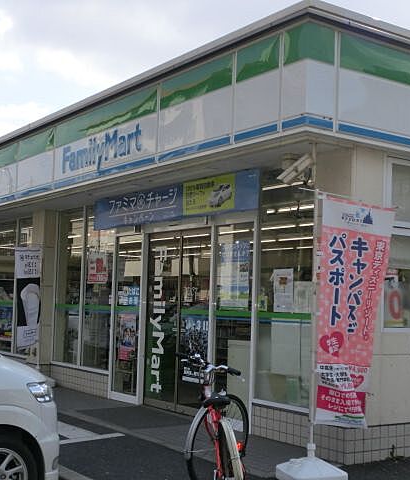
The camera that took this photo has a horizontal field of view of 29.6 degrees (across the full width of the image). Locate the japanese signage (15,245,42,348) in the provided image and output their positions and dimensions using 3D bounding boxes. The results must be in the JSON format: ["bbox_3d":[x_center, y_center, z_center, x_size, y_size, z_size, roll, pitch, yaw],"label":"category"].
[{"bbox_3d":[-2.617,0.860,11.514,0.430,1.520,0.050,4,-5,-27],"label":"japanese signage"}]

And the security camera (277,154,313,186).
[{"bbox_3d":[0.858,-0.678,7.365,0.360,0.140,0.130,-42,-12,6],"label":"security camera"}]

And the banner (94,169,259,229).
[{"bbox_3d":[-0.511,-0.437,9.520,0.080,0.424,3.764,5,-6,-34],"label":"banner"}]

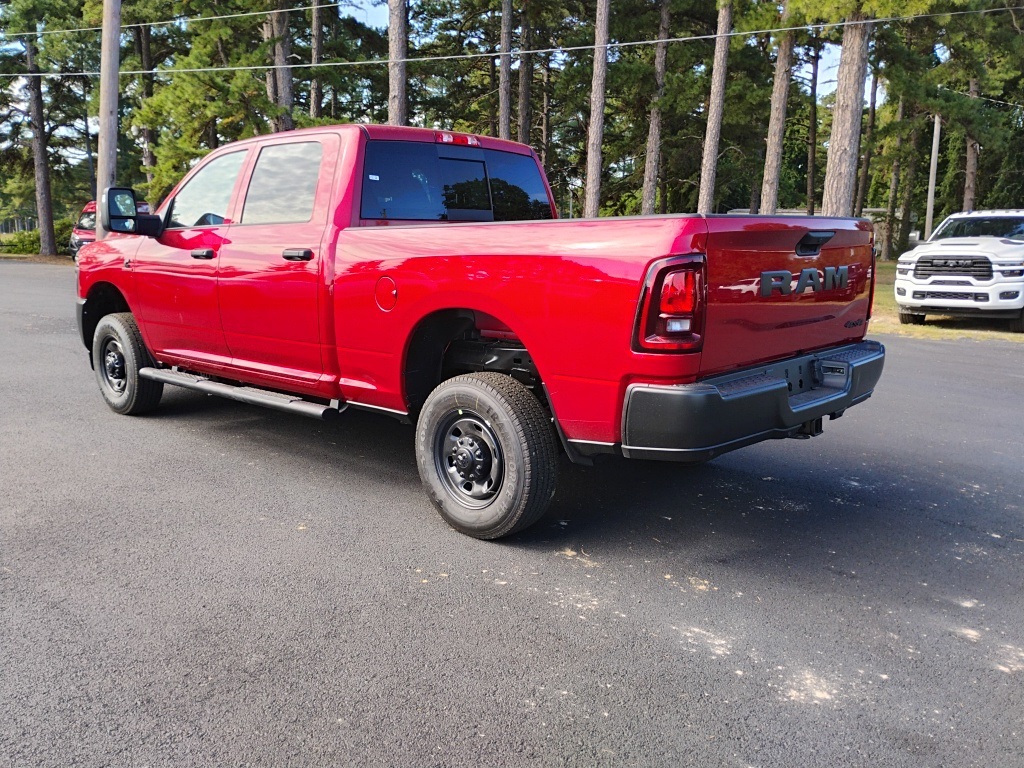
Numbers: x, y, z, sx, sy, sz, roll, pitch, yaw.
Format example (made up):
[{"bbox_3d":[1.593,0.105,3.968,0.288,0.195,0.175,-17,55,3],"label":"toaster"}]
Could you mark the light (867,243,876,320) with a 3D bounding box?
[{"bbox_3d":[1.786,-0.525,4.335,0.210,0.360,0.190,10,14,42],"label":"light"}]

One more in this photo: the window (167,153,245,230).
[{"bbox_3d":[-1.966,-1.240,5.310,0.860,0.500,0.050,10,-3,42],"label":"window"}]

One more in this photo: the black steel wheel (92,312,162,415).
[{"bbox_3d":[-2.941,-0.152,6.343,0.770,0.765,0.250,10,14,42],"label":"black steel wheel"}]

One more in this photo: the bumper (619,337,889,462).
[{"bbox_3d":[1.227,0.028,3.714,0.390,0.300,1.970,10,14,42],"label":"bumper"}]

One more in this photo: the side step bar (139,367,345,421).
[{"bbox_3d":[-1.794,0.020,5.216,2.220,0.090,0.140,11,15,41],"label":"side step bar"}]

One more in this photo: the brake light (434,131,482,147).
[{"bbox_3d":[-0.320,-1.446,4.892,0.060,0.065,0.370,10,14,42],"label":"brake light"}]

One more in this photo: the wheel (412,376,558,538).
[{"bbox_3d":[-0.132,0.327,3.852,0.770,0.765,0.250,10,14,42],"label":"wheel"}]

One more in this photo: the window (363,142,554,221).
[{"bbox_3d":[-0.281,-1.188,4.901,0.080,0.440,1.560,-6,3,43],"label":"window"}]

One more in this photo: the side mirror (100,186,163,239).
[{"bbox_3d":[-2.473,-1.108,5.405,0.210,0.300,0.390,10,14,42],"label":"side mirror"}]

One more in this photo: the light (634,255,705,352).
[{"bbox_3d":[0.571,-0.292,3.028,0.210,0.360,0.190,10,14,42],"label":"light"}]

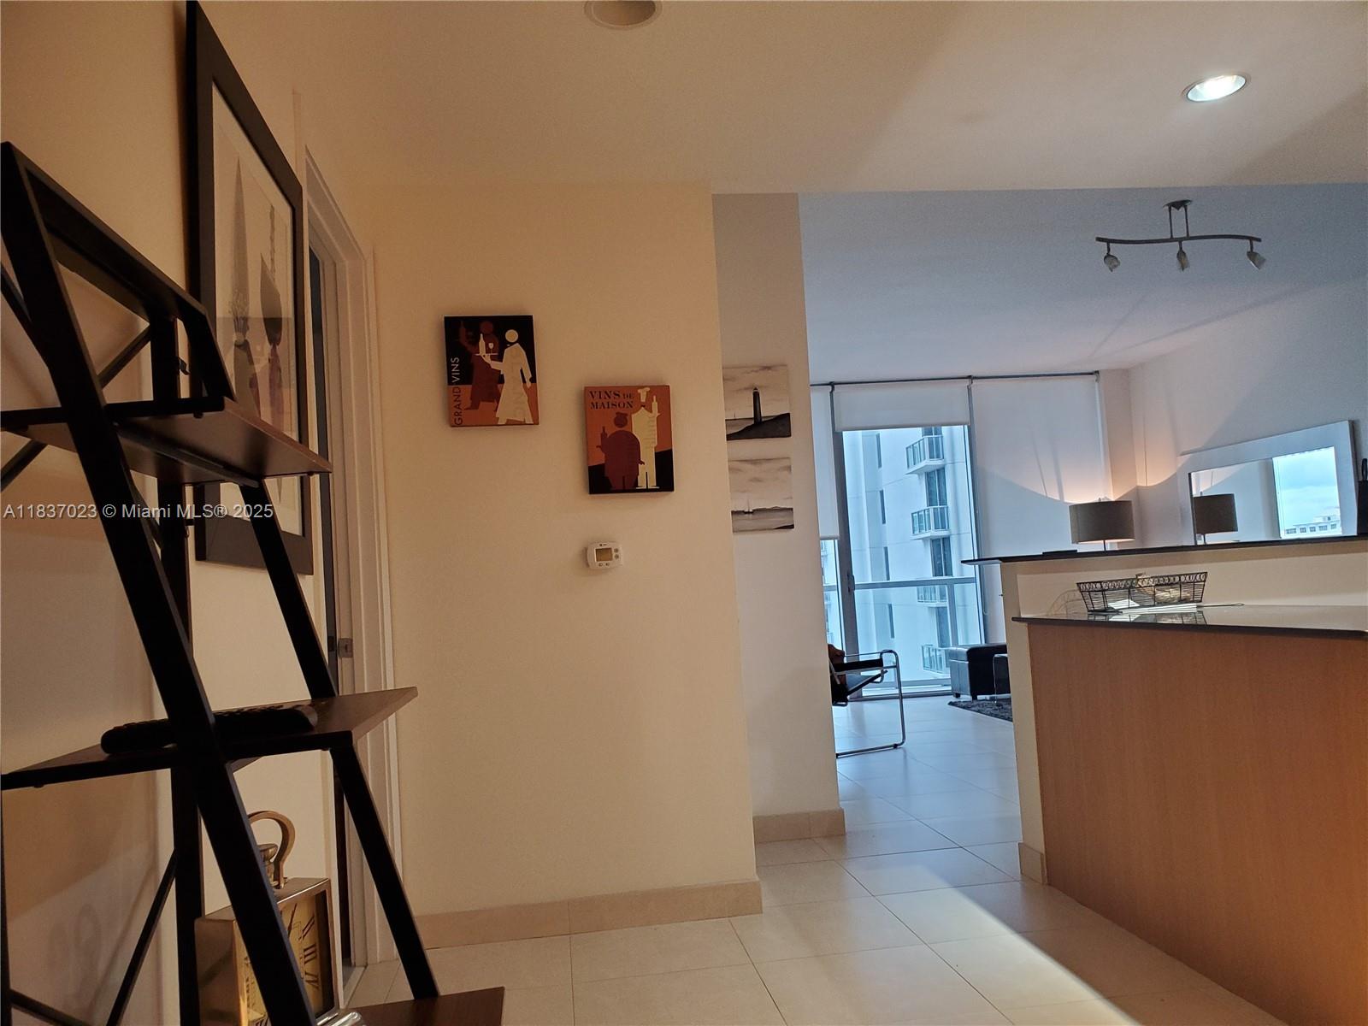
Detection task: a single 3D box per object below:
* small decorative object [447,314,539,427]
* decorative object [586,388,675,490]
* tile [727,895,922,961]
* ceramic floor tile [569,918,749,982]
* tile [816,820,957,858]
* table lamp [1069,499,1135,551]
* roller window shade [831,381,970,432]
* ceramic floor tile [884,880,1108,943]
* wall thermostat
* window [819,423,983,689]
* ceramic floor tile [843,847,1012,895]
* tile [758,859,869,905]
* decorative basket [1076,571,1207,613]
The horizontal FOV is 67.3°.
[{"bbox_3d":[-0.635,-0.467,3.409,0.283,0.364,0.025,-3,-4,-7],"label":"small decorative object"},{"bbox_3d":[-0.183,-0.244,3.447,0.281,0.358,0.025,-3,-4,-7],"label":"decorative object"},{"bbox_3d":[0.414,1.269,3.141,0.500,0.010,0.492,-3,-4,-8],"label":"tile"},{"bbox_3d":[-0.082,1.292,3.057,0.500,0.010,0.450,-3,-4,-8],"label":"ceramic floor tile"},{"bbox_3d":[0.789,1.325,4.166,0.500,0.010,0.492,-3,-4,-8],"label":"tile"},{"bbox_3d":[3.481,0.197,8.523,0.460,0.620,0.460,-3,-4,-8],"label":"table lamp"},{"bbox_3d":[1.942,-0.965,9.111,1.283,0.445,0.060,-3,-4,-8],"label":"roller window shade"},{"bbox_3d":[0.912,1.245,3.207,0.500,0.010,0.492,-3,-4,-8],"label":"ceramic floor tile"},{"bbox_3d":[-0.261,0.143,3.401,0.118,0.084,0.030,-3,-4,-7],"label":"wall thermostat"},{"bbox_3d":[1.992,0.335,9.458,1.440,2.680,0.100,-3,-4,-7],"label":"window"},{"bbox_3d":[0.874,1.320,3.789,0.517,0.010,0.499,-3,-4,-7],"label":"ceramic floor tile"},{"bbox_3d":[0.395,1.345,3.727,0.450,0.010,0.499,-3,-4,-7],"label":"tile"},{"bbox_3d":[1.465,0.258,3.297,0.335,0.101,0.210,-3,-4,-8],"label":"decorative basket"}]

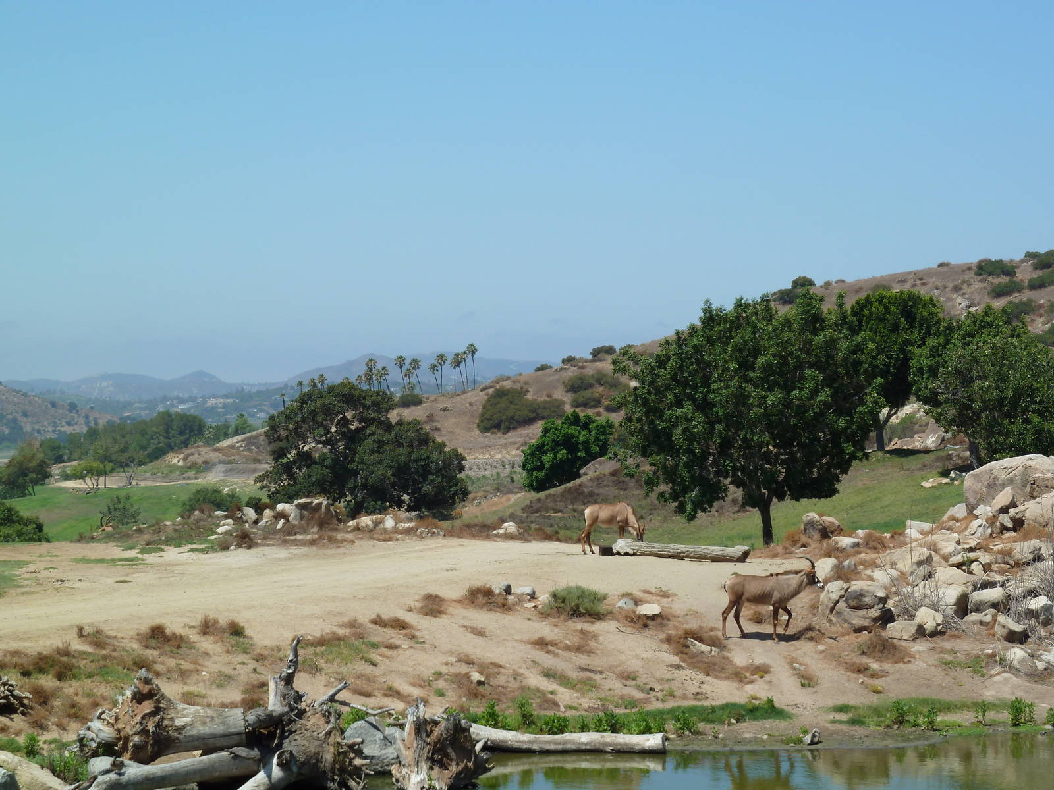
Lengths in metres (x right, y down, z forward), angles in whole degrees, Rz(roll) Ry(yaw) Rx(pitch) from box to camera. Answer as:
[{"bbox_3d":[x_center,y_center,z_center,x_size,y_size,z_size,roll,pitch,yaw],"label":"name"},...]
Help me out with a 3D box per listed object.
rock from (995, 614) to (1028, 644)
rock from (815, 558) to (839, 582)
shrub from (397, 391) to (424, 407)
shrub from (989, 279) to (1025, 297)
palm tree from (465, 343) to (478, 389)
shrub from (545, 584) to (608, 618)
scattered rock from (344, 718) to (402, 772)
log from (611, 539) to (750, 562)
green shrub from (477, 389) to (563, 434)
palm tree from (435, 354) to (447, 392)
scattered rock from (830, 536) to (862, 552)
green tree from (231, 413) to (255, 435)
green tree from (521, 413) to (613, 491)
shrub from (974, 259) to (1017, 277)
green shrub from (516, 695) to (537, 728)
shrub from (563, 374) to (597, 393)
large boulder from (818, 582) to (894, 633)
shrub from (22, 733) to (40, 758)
[{"bbox_3d":[10.067,4.858,52.500,0.684,0.633,0.616,0,0,0],"label":"rock"},{"bbox_3d":[7.126,4.164,60.000,0.586,0.606,0.528,0,0,0],"label":"rock"},{"bbox_3d":[-13.880,0.489,300.000,3.200,1.900,2.900,0,0,0],"label":"shrub"},{"bbox_3d":[43.653,-9.667,230.000,3.300,1.600,3.000,0,0,0],"label":"shrub"},{"bbox_3d":[-14.956,-7.644,680.000,3.400,12.600,3.400,0,0,0],"label":"palm tree"},{"bbox_3d":[1.079,4.629,56.600,1.390,0.720,1.250,0,0,0],"label":"shrub"},{"bbox_3d":[-2.523,5.712,41.300,1.000,0.890,0.800,0,0,0],"label":"scattered rock"},{"bbox_3d":[3.919,3.993,64.500,3.850,0.480,0.500,0,0,25],"label":"log"},{"bbox_3d":[-0.709,1.890,290.000,10.016,5.197,7.500,0,0,0],"label":"green shrub"},{"bbox_3d":[-16.604,-3.912,490.000,2.500,8.600,2.500,0,0,0],"label":"palm tree"},{"bbox_3d":[8.017,3.755,63.500,0.790,0.420,0.600,0,0,0],"label":"scattered rock"},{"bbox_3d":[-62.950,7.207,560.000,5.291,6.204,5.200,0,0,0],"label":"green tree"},{"bbox_3d":[1.810,2.616,110.000,4.086,3.835,4.000,0,0,0],"label":"green tree"},{"bbox_3d":[63.035,-17.060,340.000,5.600,2.500,4.600,0,0,0],"label":"shrub"},{"bbox_3d":[-0.022,5.590,44.500,0.380,0.580,0.380,0,0,0],"label":"green shrub"},{"bbox_3d":[5.464,-1.186,260.000,3.389,1.948,3.050,0,0,0],"label":"shrub"},{"bbox_3d":[6.673,4.287,51.200,1.485,1.051,1.200,0,0,0],"label":"large boulder"},{"bbox_3d":[-7.852,5.552,40.000,0.287,0.404,0.287,0,0,0],"label":"shrub"}]

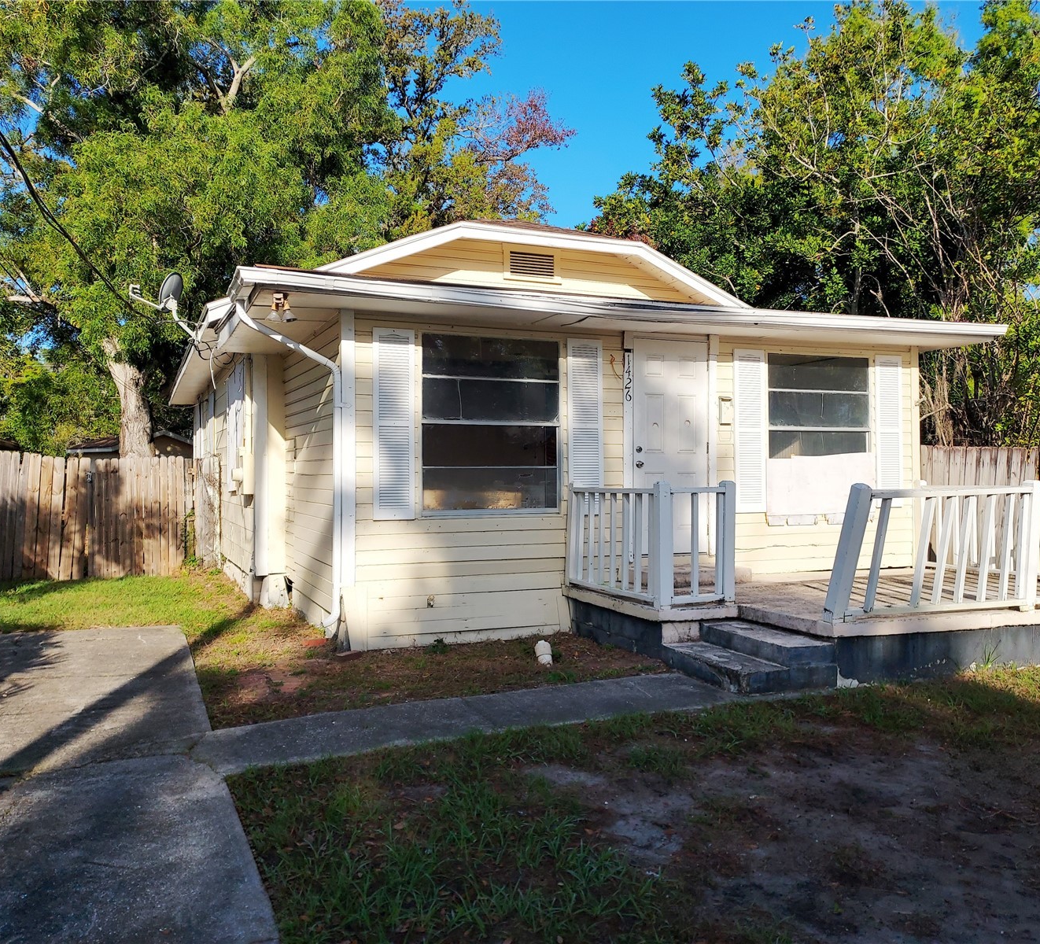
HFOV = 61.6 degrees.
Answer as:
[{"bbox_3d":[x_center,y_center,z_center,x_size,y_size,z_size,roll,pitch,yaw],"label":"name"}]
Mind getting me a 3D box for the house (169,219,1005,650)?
[{"bbox_3d":[-0.673,-0.970,12.914,8.080,4.810,11.200,0,0,-24],"label":"house"}]

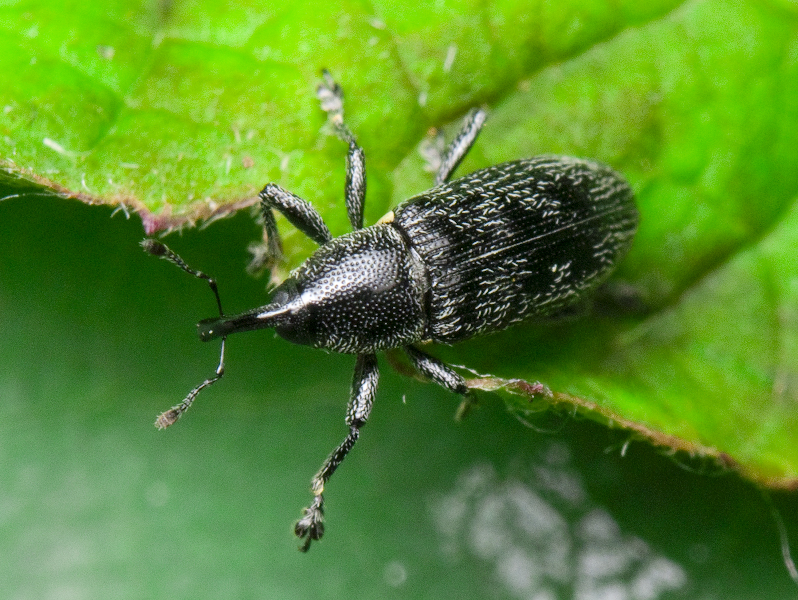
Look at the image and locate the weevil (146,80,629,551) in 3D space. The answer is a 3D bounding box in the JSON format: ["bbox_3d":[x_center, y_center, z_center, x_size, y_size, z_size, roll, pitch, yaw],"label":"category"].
[{"bbox_3d":[0.000,0.000,0.042,0.007,0.002,0.006,-16,84,-12],"label":"weevil"}]

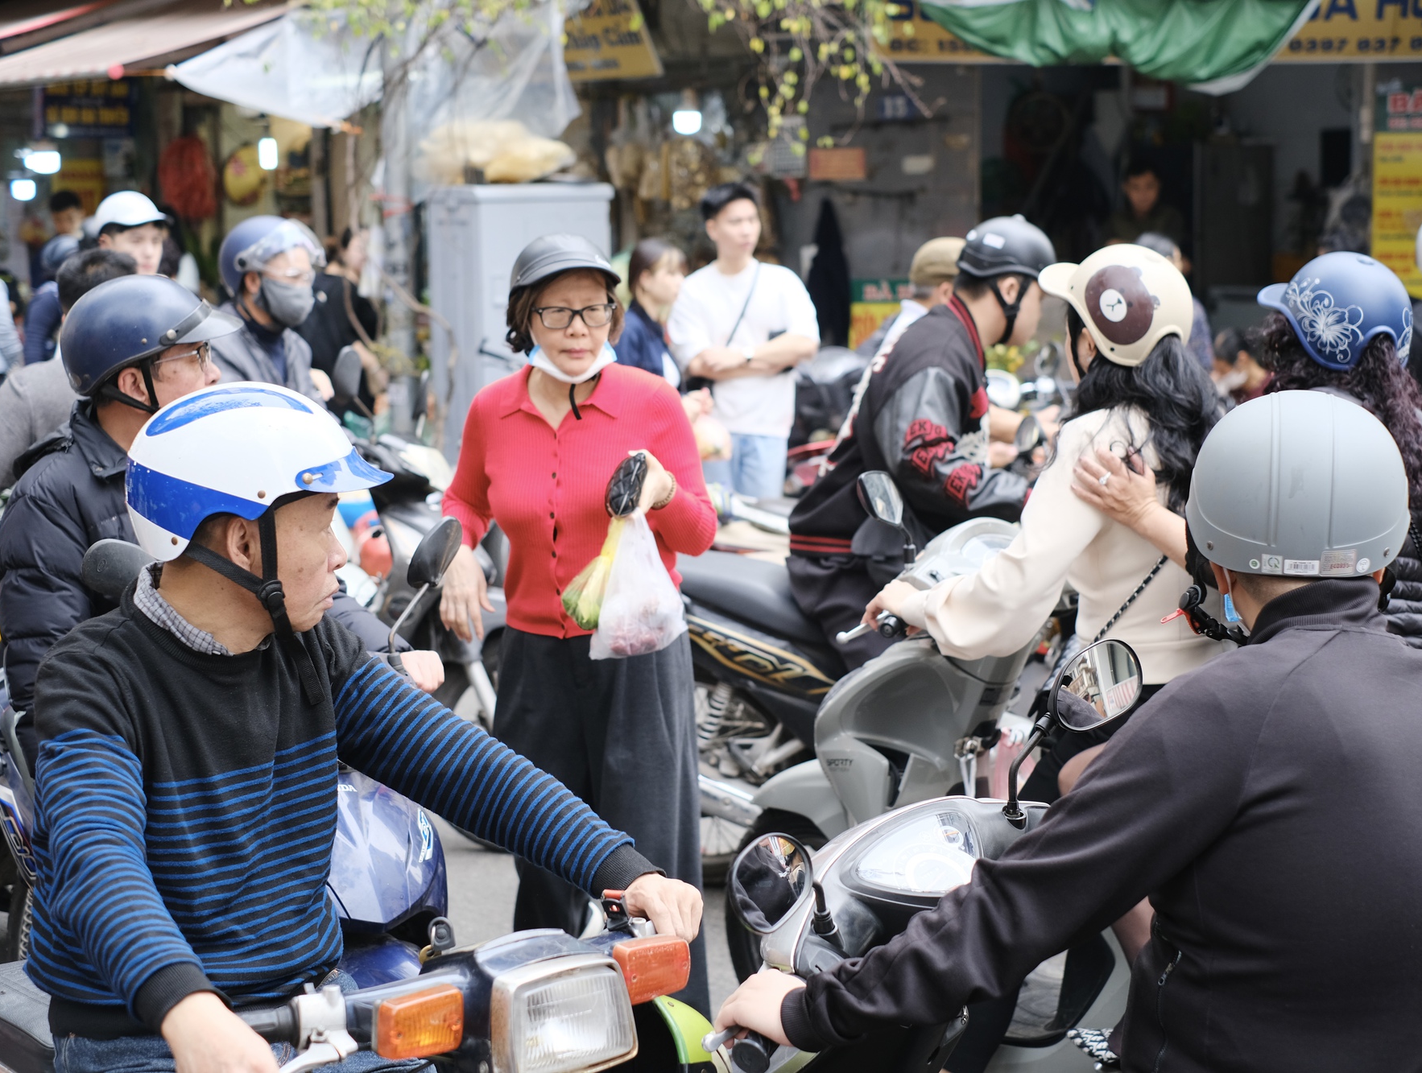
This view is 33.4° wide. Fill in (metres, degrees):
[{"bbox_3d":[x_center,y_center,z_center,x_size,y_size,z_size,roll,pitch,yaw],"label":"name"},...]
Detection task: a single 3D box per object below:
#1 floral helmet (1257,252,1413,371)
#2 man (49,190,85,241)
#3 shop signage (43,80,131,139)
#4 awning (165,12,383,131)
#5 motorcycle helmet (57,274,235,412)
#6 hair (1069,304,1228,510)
[{"bbox_3d":[1.141,-0.413,4.320,0.225,0.215,0.300,-5,8,-39],"label":"floral helmet"},{"bbox_3d":[-2.979,-0.741,10.996,0.460,1.700,0.320,-6,9,-37],"label":"man"},{"bbox_3d":[-3.168,-2.166,12.000,0.460,0.310,0.050,-1,7,-7],"label":"shop signage"},{"bbox_3d":[-1.641,-1.777,9.000,0.880,0.450,0.700,0,6,5],"label":"awning"},{"bbox_3d":[-0.995,-0.352,4.200,0.300,0.220,0.240,-1,7,-8],"label":"motorcycle helmet"},{"bbox_3d":[0.792,-0.232,4.330,0.250,0.370,0.210,-6,8,-40],"label":"hair"}]

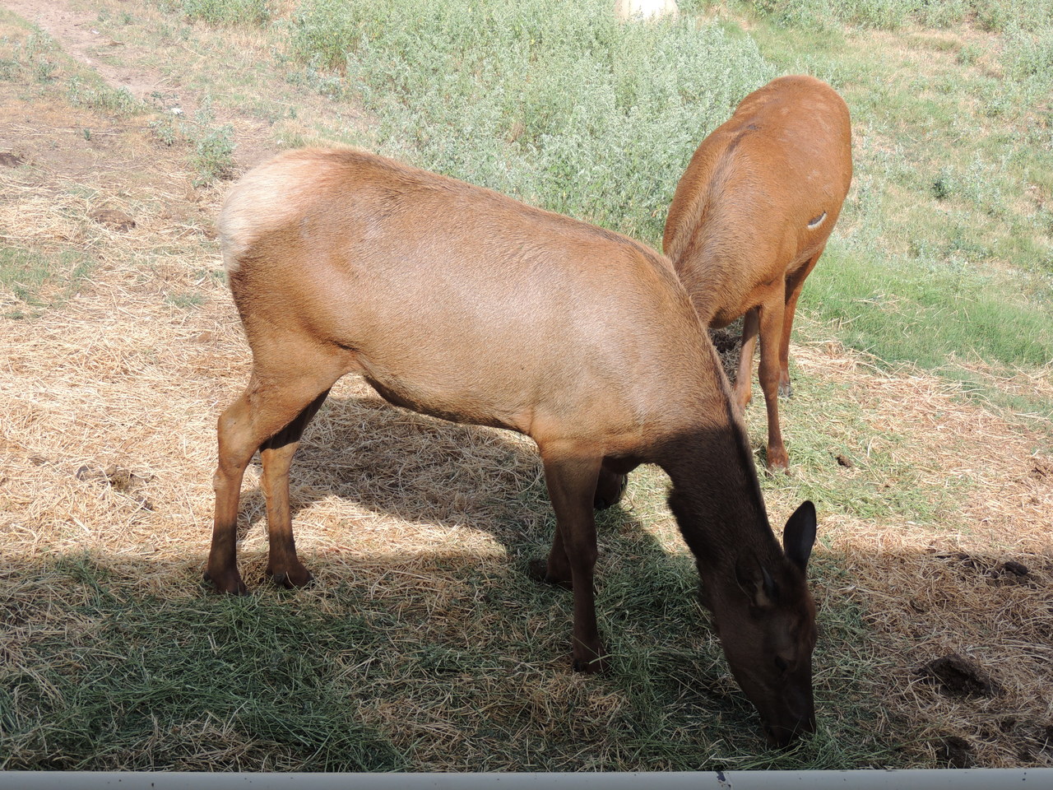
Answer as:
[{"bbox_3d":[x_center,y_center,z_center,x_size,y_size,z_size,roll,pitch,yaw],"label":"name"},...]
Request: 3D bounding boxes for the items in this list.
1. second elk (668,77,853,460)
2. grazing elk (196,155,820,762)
[{"bbox_3d":[0.800,-0.487,7.065,0.680,1.340,1.900,9,20,26],"label":"second elk"},{"bbox_3d":[-0.040,0.053,5.306,2.000,1.400,0.720,7,19,22],"label":"grazing elk"}]

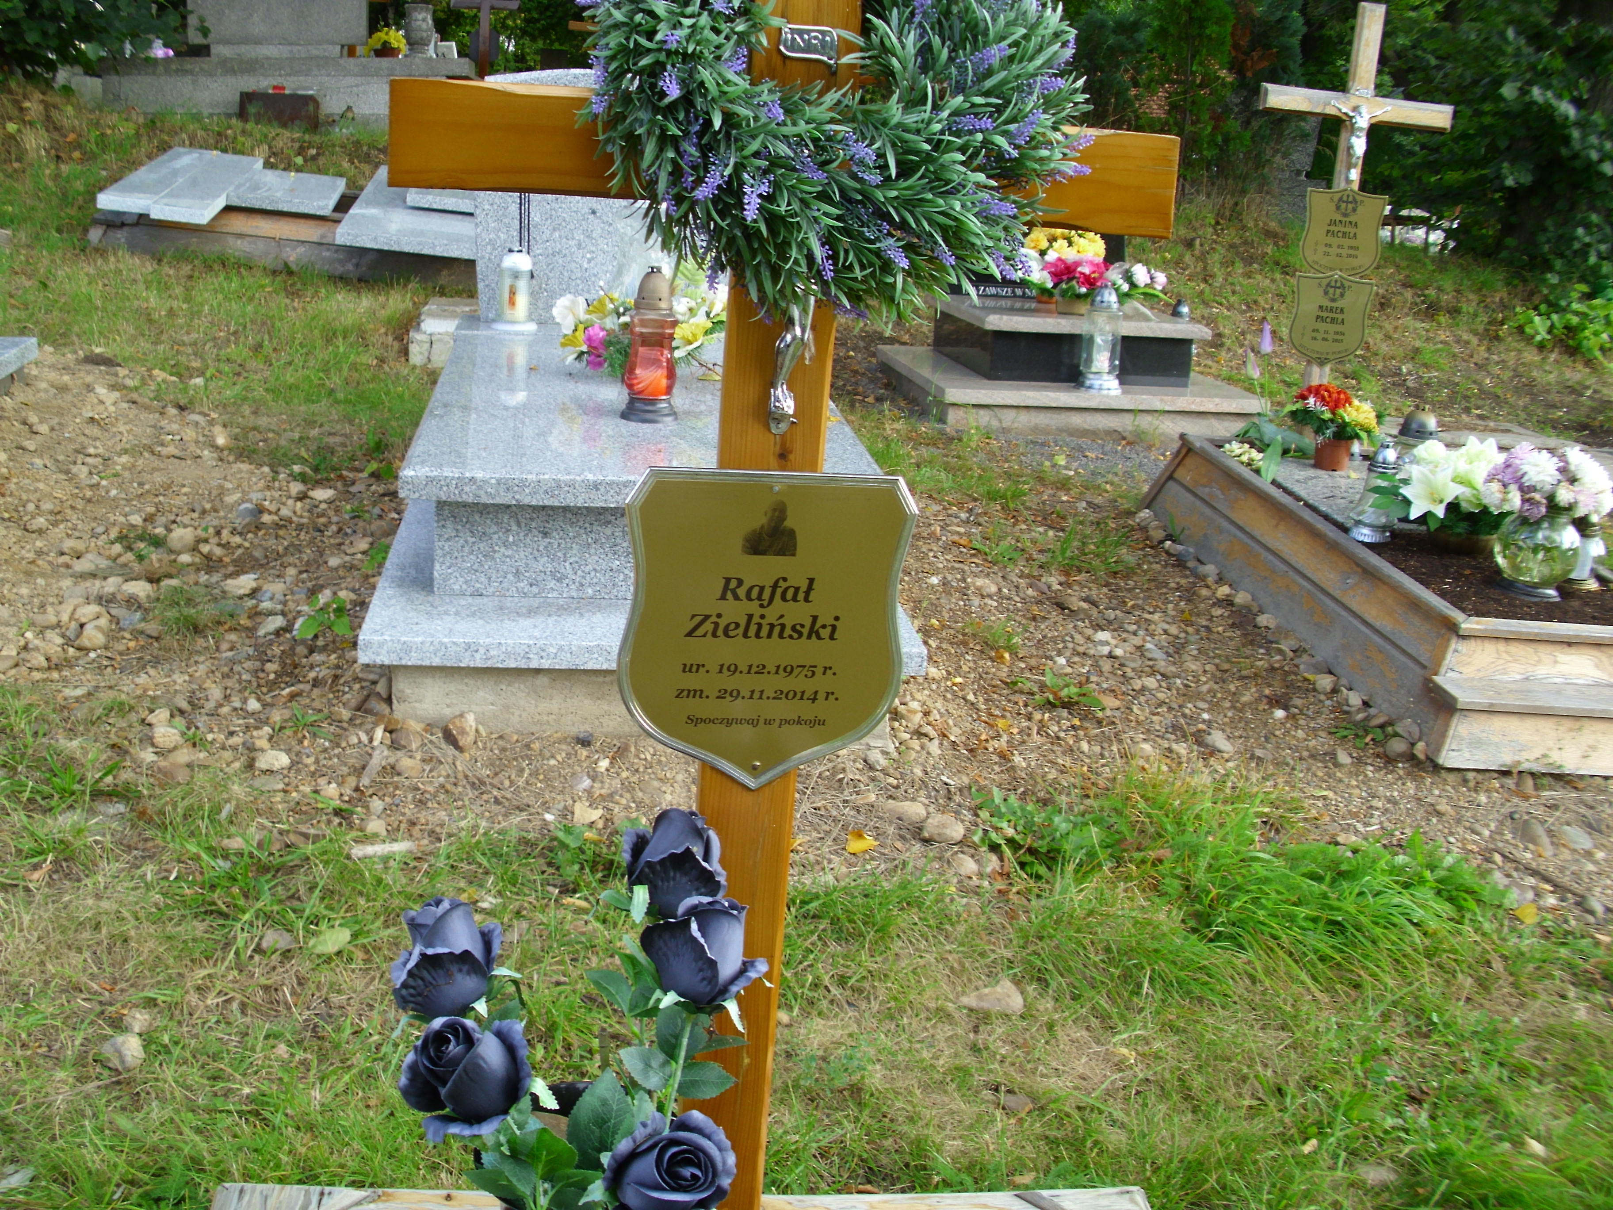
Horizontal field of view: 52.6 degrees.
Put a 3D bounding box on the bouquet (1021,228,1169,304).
[{"bbox_3d":[1.062,-1.248,6.017,0.540,0.240,0.300,1,18,-9],"label":"bouquet"}]

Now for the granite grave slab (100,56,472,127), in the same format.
[{"bbox_3d":[-2.840,-2.946,9.345,1.877,0.337,1.600,-1,18,-8],"label":"granite grave slab"}]

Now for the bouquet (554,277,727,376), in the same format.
[{"bbox_3d":[-0.410,-0.689,4.097,0.460,0.220,0.300,1,18,-9],"label":"bouquet"}]

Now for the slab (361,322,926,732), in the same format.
[{"bbox_3d":[-0.419,-0.288,3.877,1.020,0.464,2.040,1,18,-9],"label":"slab"}]

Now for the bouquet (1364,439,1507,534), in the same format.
[{"bbox_3d":[1.517,-0.283,3.914,0.310,0.190,0.260,1,18,-9],"label":"bouquet"}]

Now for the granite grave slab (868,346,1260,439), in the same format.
[{"bbox_3d":[0.945,-0.787,5.999,1.188,0.138,0.859,0,18,-13],"label":"granite grave slab"}]

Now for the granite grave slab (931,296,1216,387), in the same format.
[{"bbox_3d":[0.938,-0.988,6.025,0.842,0.227,0.719,0,18,-13],"label":"granite grave slab"}]

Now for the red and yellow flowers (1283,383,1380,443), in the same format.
[{"bbox_3d":[1.536,-0.559,4.772,0.260,0.145,0.230,1,18,-9],"label":"red and yellow flowers"}]

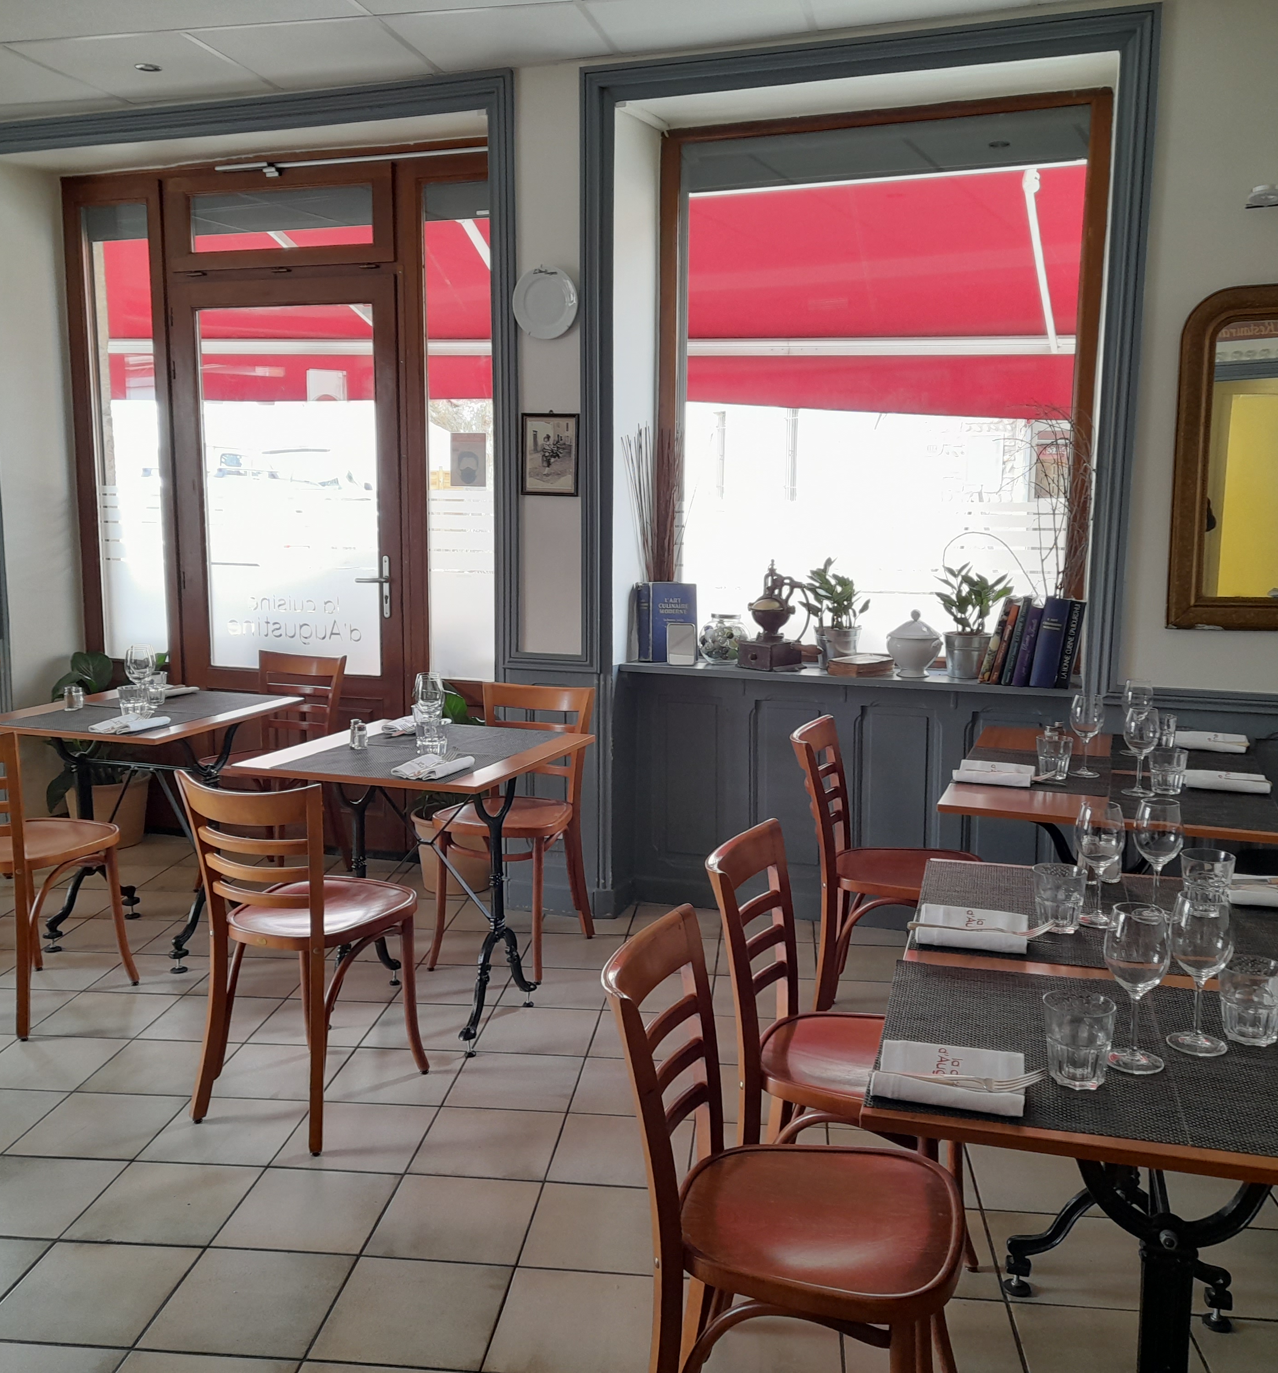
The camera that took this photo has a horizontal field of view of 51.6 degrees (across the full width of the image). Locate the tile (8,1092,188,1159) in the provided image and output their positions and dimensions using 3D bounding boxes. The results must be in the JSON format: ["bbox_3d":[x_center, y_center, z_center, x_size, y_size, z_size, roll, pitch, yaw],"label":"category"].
[{"bbox_3d":[-1.245,1.020,3.067,0.300,0.010,0.300,1,9,6],"label":"tile"}]

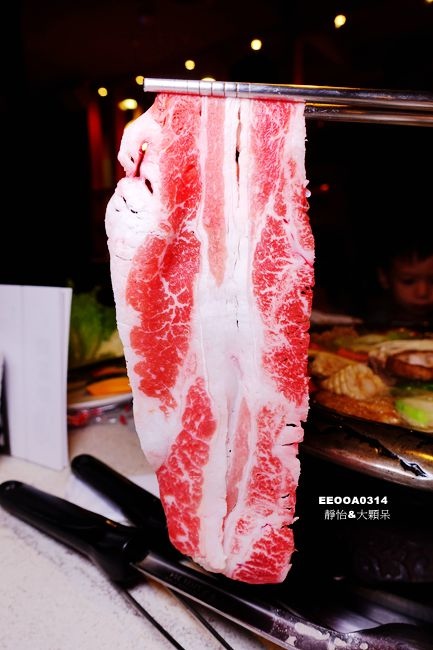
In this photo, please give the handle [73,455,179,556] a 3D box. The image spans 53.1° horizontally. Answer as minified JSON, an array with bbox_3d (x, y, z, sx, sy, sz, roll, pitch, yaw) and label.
[{"bbox_3d":[-0.077,0.140,0.348,0.023,0.026,0.127,-9,14,-42],"label":"handle"}]

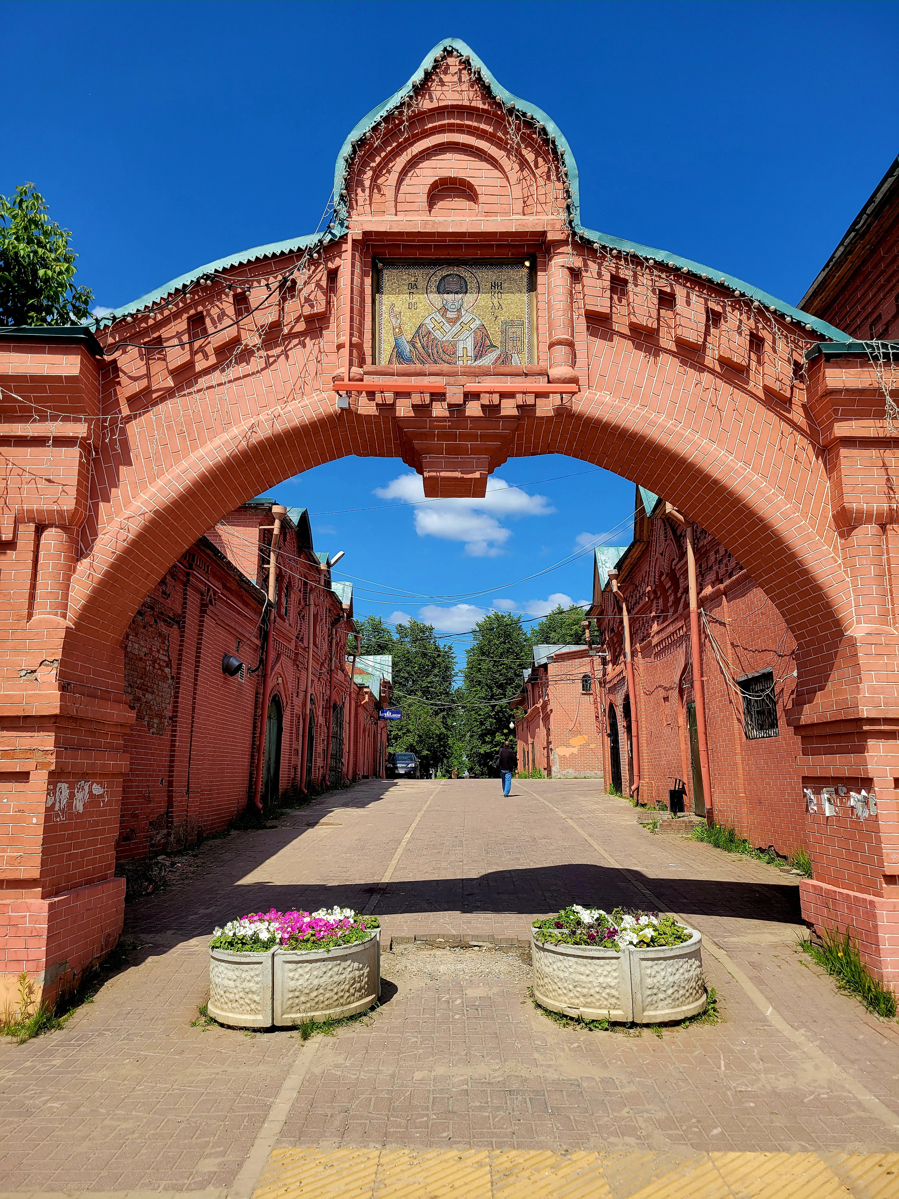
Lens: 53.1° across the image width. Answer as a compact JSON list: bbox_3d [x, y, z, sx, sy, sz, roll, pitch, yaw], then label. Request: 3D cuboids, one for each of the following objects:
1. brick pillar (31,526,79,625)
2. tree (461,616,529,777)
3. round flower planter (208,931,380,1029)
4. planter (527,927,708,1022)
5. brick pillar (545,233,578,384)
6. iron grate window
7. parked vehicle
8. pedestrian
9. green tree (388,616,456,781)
[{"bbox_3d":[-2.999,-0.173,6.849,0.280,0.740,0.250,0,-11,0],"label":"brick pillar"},{"bbox_3d":[3.926,8.156,77.828,6.100,14.400,6.100,0,-11,0],"label":"tree"},{"bbox_3d":[-1.117,2.656,6.472,1.230,0.480,1.230,0,-11,0],"label":"round flower planter"},{"bbox_3d":[1.228,2.645,6.525,1.230,0.480,1.230,0,-11,0],"label":"planter"},{"bbox_3d":[0.919,-2.366,7.361,0.250,1.310,0.230,0,-11,0],"label":"brick pillar"},{"bbox_3d":[4.800,1.632,13.887,0.160,0.980,1.450,0,-11,0],"label":"iron grate window"},{"bbox_3d":[-2.752,10.160,54.562,1.850,1.680,4.500,0,-11,0],"label":"parked vehicle"},{"bbox_3d":[1.793,5.255,27.808,0.550,1.720,0.380,0,-11,0],"label":"pedestrian"},{"bbox_3d":[-2.386,8.451,77.773,6.000,13.800,6.000,0,-11,0],"label":"green tree"}]

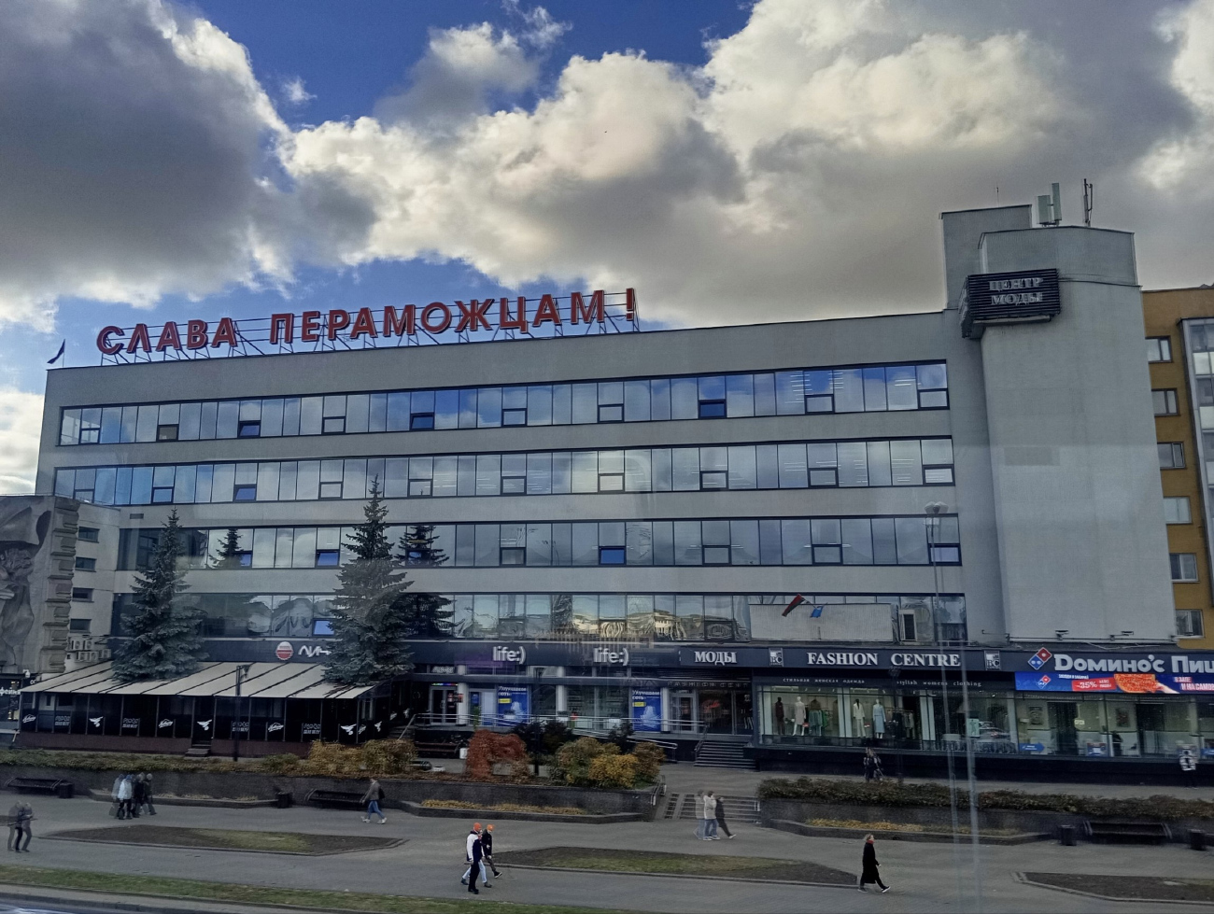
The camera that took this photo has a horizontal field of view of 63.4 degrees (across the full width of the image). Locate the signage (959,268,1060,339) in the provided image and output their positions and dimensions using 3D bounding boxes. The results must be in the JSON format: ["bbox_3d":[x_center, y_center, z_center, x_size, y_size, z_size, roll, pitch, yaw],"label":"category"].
[{"bbox_3d":[20.990,-7.931,51.409,4.210,2.309,3.500,-2,-10,13],"label":"signage"}]

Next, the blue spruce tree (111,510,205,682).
[{"bbox_3d":[-23.023,8.964,51.270,4.600,12.400,4.600,-2,-10,13],"label":"blue spruce tree"}]

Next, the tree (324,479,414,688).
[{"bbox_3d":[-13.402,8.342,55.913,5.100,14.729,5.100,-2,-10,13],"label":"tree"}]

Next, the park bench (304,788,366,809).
[{"bbox_3d":[-11.697,14.727,42.391,2.500,0.800,0.750,-2,-10,13],"label":"park bench"}]

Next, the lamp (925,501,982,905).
[{"bbox_3d":[10.010,6.971,28.576,0.700,11.322,0.600,-2,-10,13],"label":"lamp"}]

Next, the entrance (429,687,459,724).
[{"bbox_3d":[-9.577,14.564,57.550,1.840,2.158,0.300,-2,-10,13],"label":"entrance"}]

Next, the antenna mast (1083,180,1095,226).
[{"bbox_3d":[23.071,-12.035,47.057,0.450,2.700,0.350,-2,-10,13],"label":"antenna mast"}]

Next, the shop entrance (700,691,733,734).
[{"bbox_3d":[5.997,13.982,53.866,1.770,2.298,0.300,-2,-10,13],"label":"shop entrance"}]

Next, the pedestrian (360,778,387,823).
[{"bbox_3d":[-9.413,13.845,39.754,0.880,1.710,0.520,-2,-10,13],"label":"pedestrian"}]

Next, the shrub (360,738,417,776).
[{"bbox_3d":[-10.025,13.715,45.269,2.450,1.408,2.000,-2,-10,13],"label":"shrub"}]

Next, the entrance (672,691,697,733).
[{"bbox_3d":[3.843,12.852,49.333,1.380,2.100,0.200,-2,-10,13],"label":"entrance"}]

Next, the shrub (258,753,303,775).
[{"bbox_3d":[-14.926,13.941,44.859,1.950,0.775,1.400,-2,-10,13],"label":"shrub"}]

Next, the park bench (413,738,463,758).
[{"bbox_3d":[-8.316,14.468,48.761,2.500,0.950,0.700,-2,-10,13],"label":"park bench"}]

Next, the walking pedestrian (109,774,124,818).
[{"bbox_3d":[-20.273,14.039,40.807,0.500,1.710,0.500,-2,-10,13],"label":"walking pedestrian"}]

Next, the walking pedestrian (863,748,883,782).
[{"bbox_3d":[11.149,13.048,41.486,0.650,1.620,0.500,-2,-10,13],"label":"walking pedestrian"}]

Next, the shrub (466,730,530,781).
[{"bbox_3d":[-4.634,12.477,41.120,2.400,2.000,1.900,-2,-10,13],"label":"shrub"}]

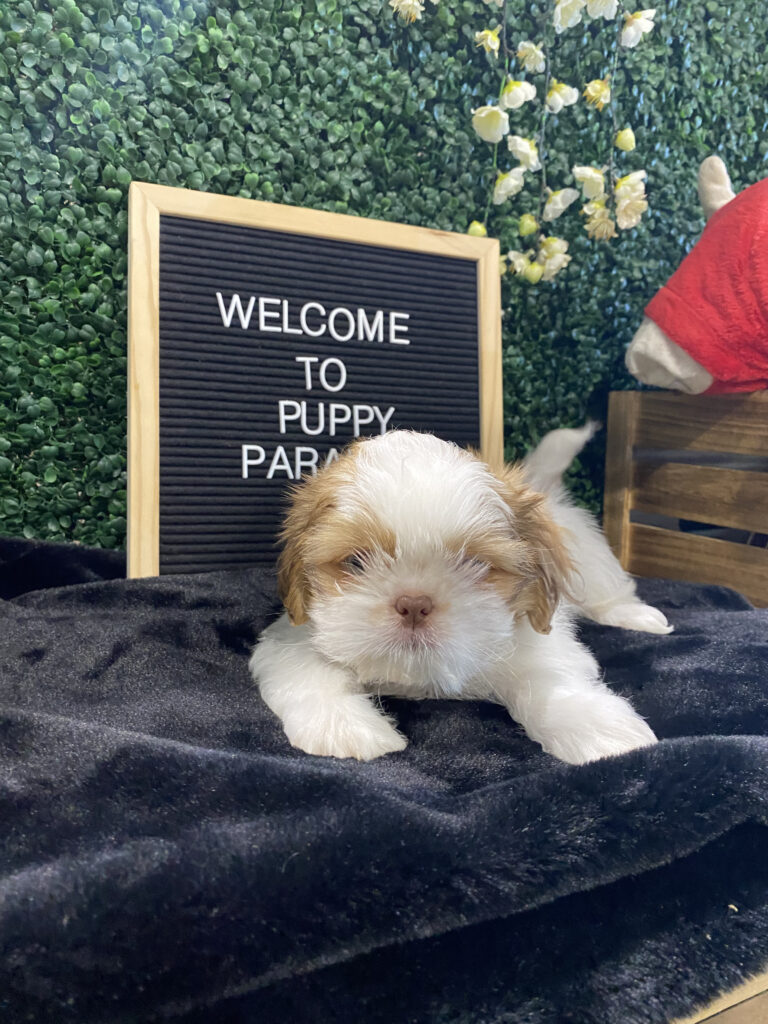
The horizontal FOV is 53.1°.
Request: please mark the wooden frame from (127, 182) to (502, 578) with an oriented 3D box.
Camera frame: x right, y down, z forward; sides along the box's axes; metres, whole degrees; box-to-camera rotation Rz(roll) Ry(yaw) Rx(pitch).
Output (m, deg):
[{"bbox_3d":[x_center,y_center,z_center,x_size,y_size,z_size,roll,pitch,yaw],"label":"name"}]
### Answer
[{"bbox_3d":[-0.036,-0.070,0.511,0.254,0.254,0.018,0,-3,-22],"label":"wooden frame"}]

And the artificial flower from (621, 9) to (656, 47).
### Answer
[{"bbox_3d":[0.218,-0.416,0.660,0.027,0.028,0.029,6,6,36],"label":"artificial flower"}]

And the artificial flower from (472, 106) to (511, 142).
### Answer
[{"bbox_3d":[0.090,-0.328,0.650,0.032,0.032,0.026,3,9,18],"label":"artificial flower"}]

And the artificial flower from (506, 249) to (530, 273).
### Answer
[{"bbox_3d":[0.109,-0.204,0.625,0.021,0.022,0.021,4,5,17],"label":"artificial flower"}]

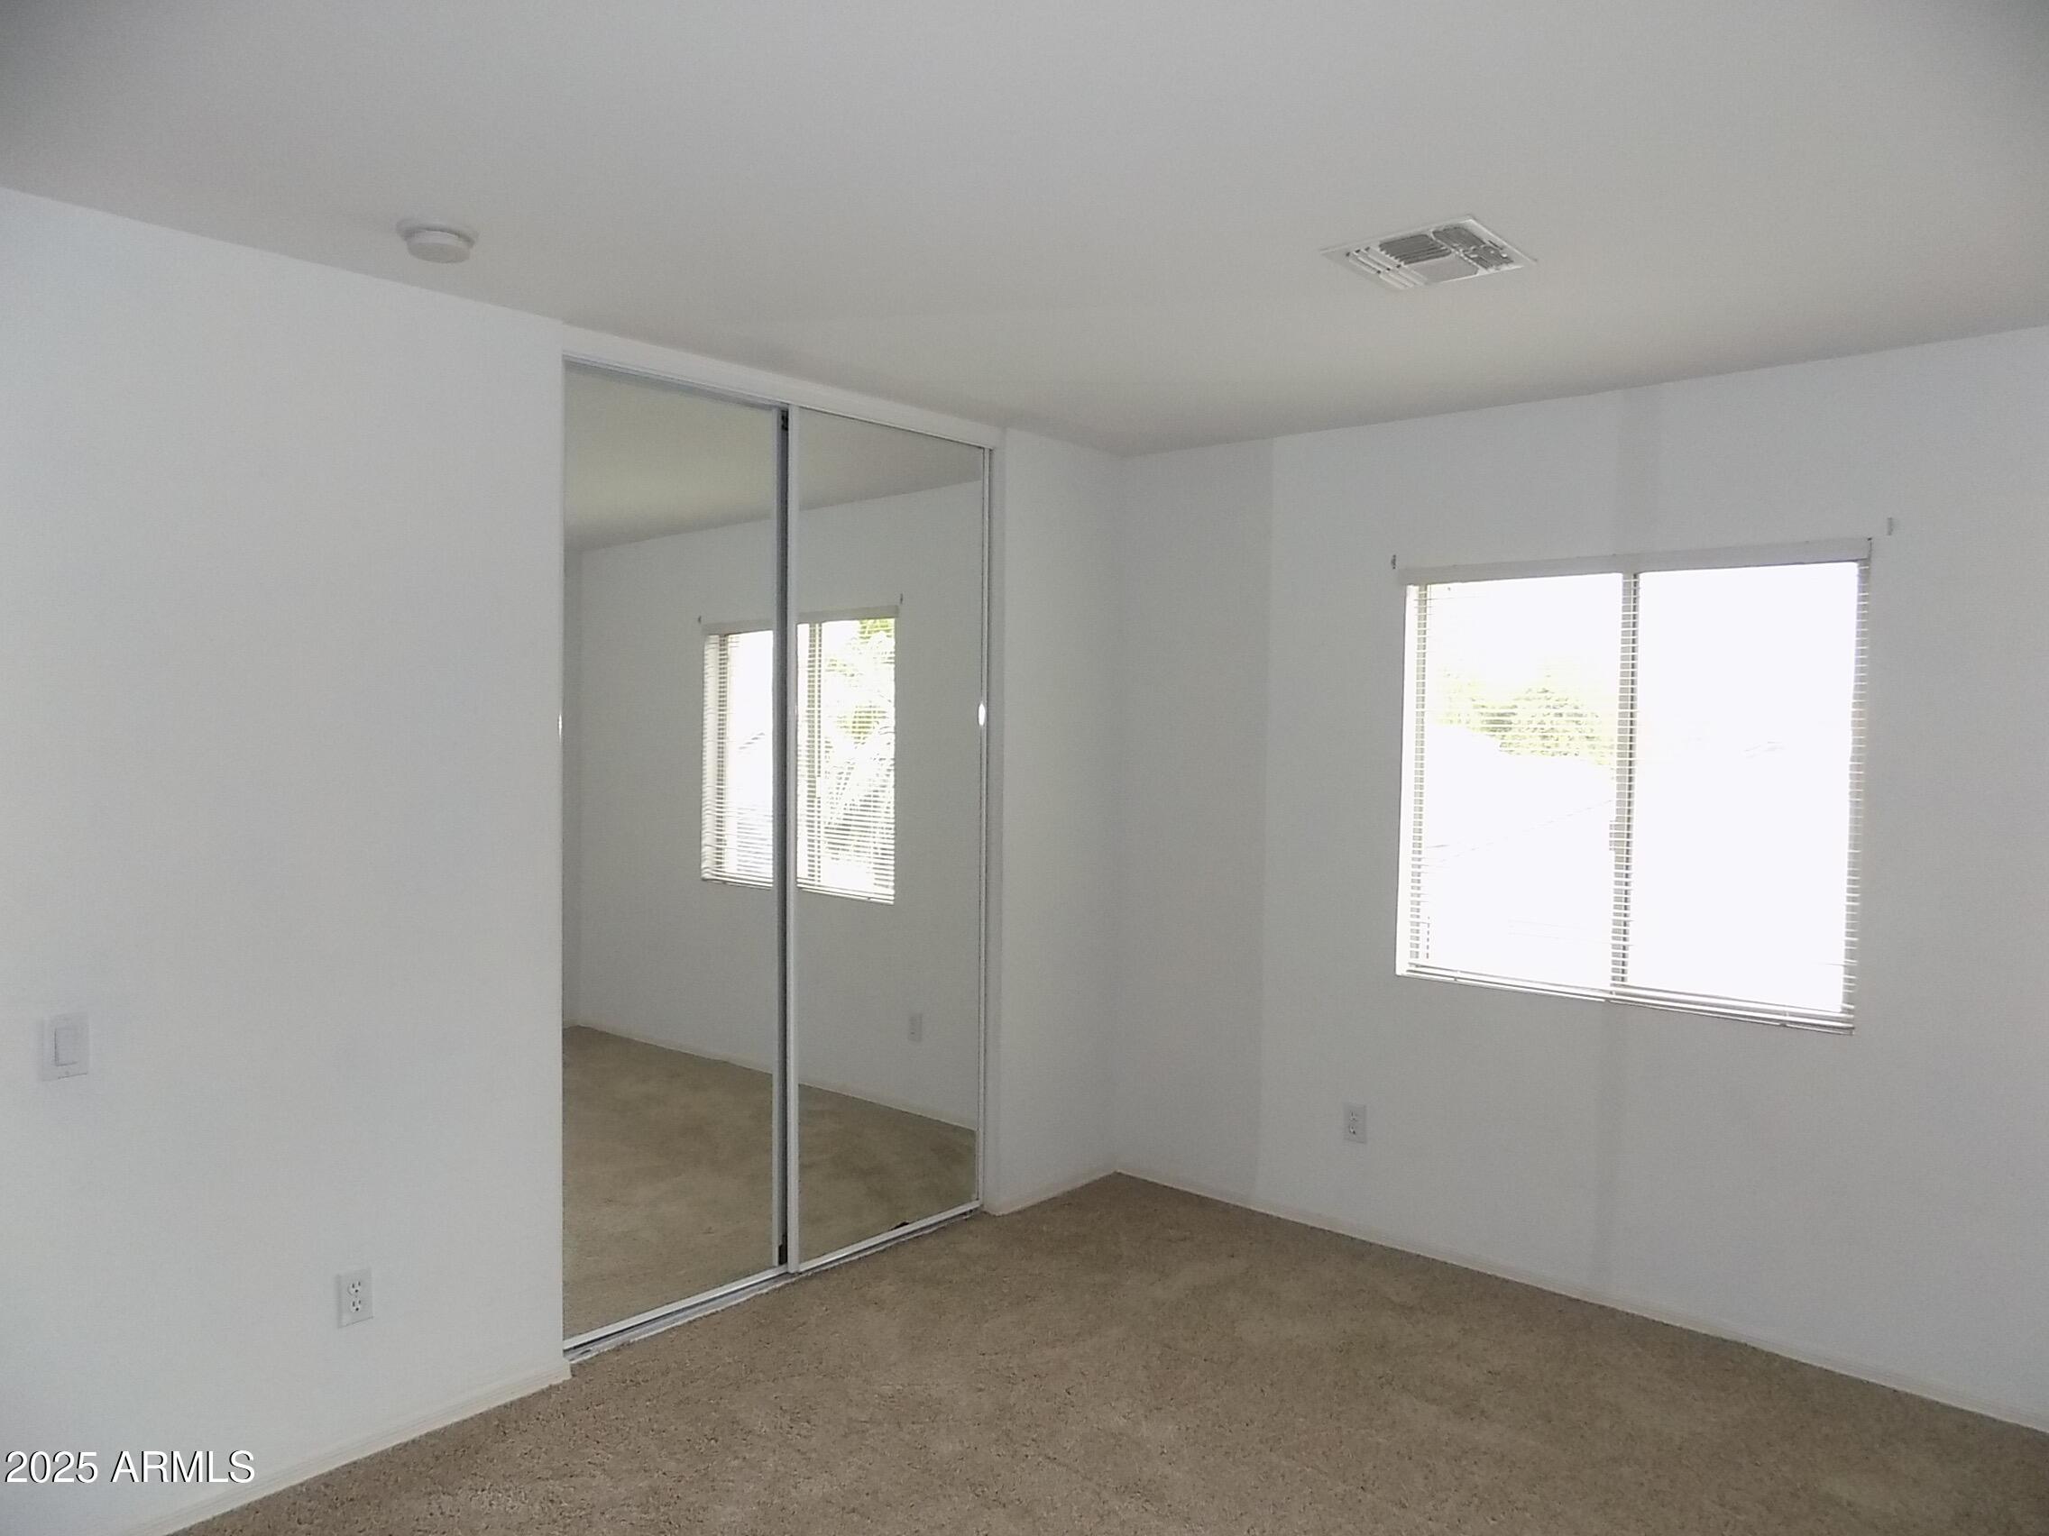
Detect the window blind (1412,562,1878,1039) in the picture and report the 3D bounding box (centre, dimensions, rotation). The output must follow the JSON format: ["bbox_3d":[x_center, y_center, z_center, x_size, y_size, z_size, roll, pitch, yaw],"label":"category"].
[{"bbox_3d":[1.564,0.031,3.647,1.179,1.191,0.050,2,3,40],"label":"window blind"}]

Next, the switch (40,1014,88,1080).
[{"bbox_3d":[-1.717,0.500,2.438,0.011,0.115,0.072,3,3,42],"label":"switch"}]

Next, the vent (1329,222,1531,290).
[{"bbox_3d":[0.774,-0.969,2.592,0.300,0.020,0.300,2,3,40],"label":"vent"}]

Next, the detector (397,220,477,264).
[{"bbox_3d":[-1.091,-0.973,2.533,0.135,0.042,0.135,1,2,0],"label":"detector"}]

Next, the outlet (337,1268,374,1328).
[{"bbox_3d":[-1.388,1.102,2.830,0.009,0.114,0.070,3,3,42],"label":"outlet"}]

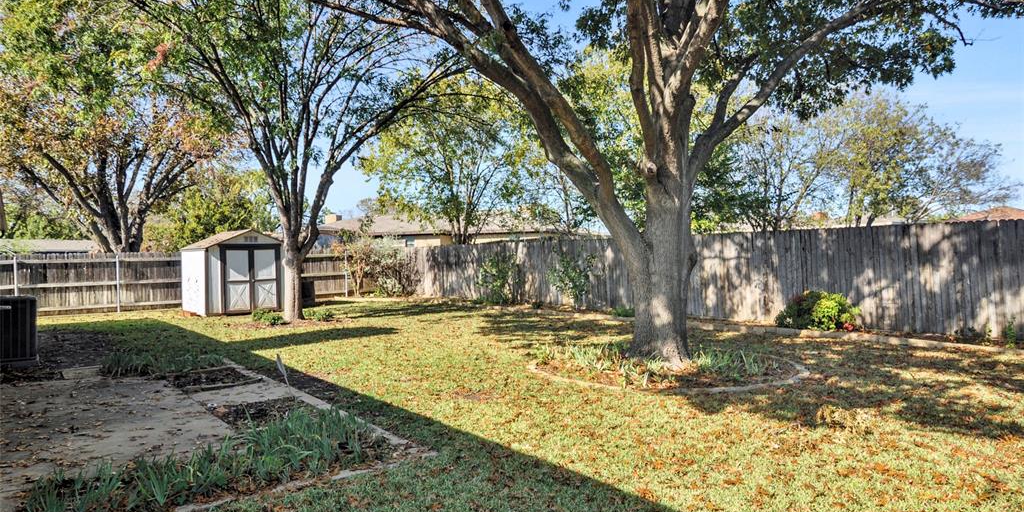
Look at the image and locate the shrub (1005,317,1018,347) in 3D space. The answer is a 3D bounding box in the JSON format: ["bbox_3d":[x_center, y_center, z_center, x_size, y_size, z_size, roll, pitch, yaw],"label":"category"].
[{"bbox_3d":[7.870,1.205,9.400,0.220,0.500,0.220,1,-1,-39],"label":"shrub"}]

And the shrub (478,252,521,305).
[{"bbox_3d":[-0.419,0.754,20.000,1.150,1.740,1.500,1,-1,-39],"label":"shrub"}]

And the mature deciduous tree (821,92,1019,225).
[{"bbox_3d":[14.769,-2.514,22.000,6.300,6.900,6.100,-2,0,34],"label":"mature deciduous tree"}]

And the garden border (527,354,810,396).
[{"bbox_3d":[2.100,1.489,8.650,4.000,0.130,3.900,0,-1,0],"label":"garden border"}]

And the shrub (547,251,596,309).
[{"bbox_3d":[1.735,0.685,17.400,1.150,1.680,1.550,1,-1,-39],"label":"shrub"}]

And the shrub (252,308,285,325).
[{"bbox_3d":[-5.796,1.420,14.200,0.750,0.360,0.680,-2,0,-22],"label":"shrub"}]

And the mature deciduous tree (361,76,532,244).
[{"bbox_3d":[-2.800,-3.028,25.500,7.000,9.100,6.600,-2,0,-6],"label":"mature deciduous tree"}]

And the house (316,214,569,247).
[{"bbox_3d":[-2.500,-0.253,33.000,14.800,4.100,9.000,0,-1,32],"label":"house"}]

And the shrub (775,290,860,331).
[{"bbox_3d":[6.042,1.078,11.800,1.150,0.820,1.600,1,-1,-39],"label":"shrub"}]

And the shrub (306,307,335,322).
[{"bbox_3d":[-4.590,1.396,14.300,0.640,0.330,0.580,-2,0,-18],"label":"shrub"}]

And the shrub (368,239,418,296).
[{"bbox_3d":[-4.529,0.475,22.800,1.850,2.200,1.600,-2,0,-11],"label":"shrub"}]

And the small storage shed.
[{"bbox_3d":[-8.376,0.478,18.200,2.500,2.430,2.400,-2,0,-43],"label":"small storage shed"}]

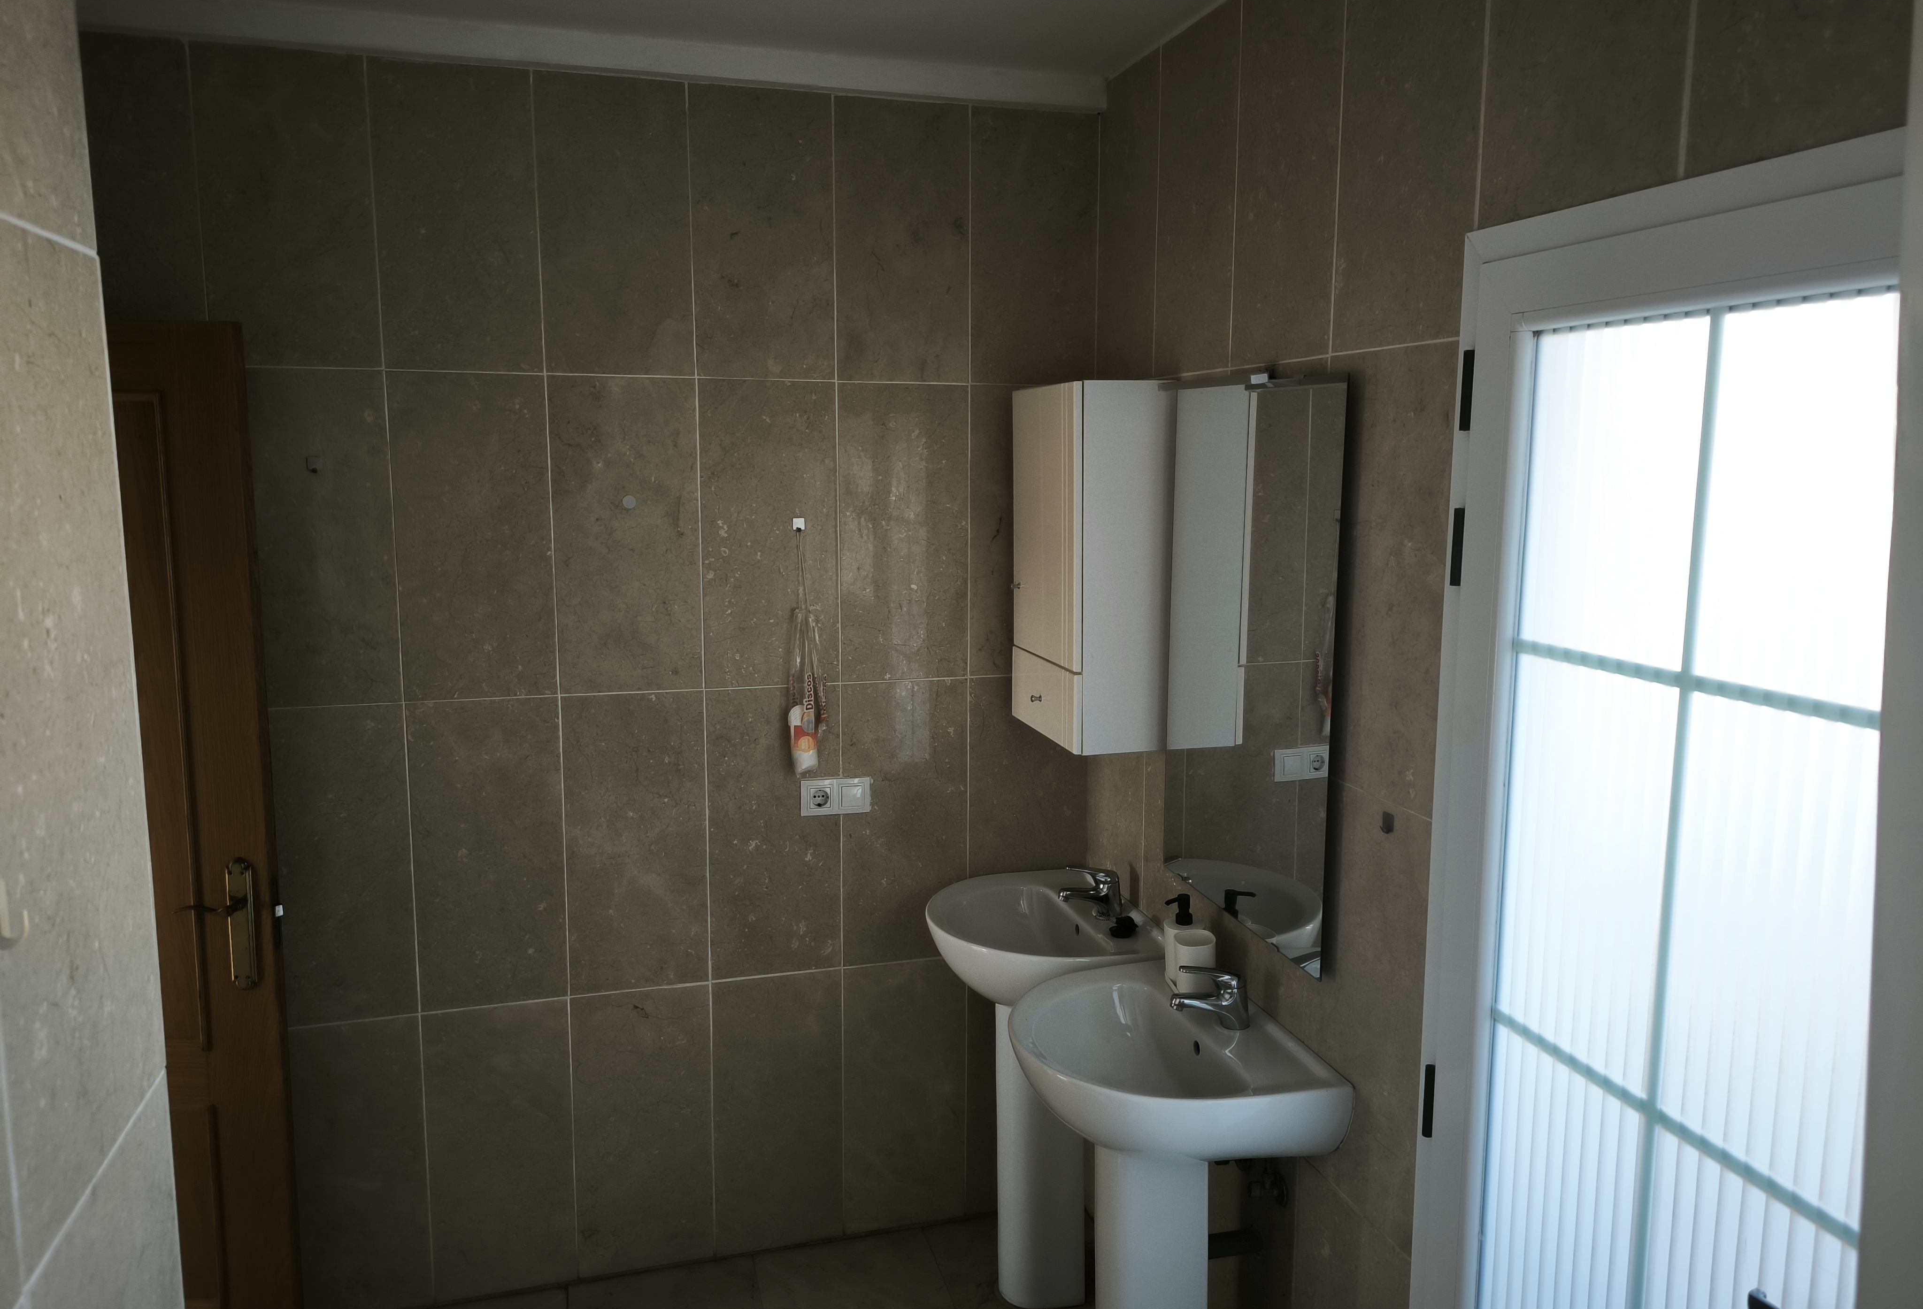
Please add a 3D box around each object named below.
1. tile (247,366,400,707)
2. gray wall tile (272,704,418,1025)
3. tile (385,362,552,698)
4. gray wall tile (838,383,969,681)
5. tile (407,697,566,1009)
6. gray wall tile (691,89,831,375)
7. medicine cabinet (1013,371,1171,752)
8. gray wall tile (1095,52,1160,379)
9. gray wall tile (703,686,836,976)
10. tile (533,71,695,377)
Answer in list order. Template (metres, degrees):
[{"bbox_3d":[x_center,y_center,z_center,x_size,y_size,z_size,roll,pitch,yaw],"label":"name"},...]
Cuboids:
[{"bbox_3d":[-1.274,-0.222,2.616,0.299,0.659,0.015,-2,9,-16],"label":"tile"},{"bbox_3d":[-1.246,0.419,2.644,0.288,0.639,0.010,-2,9,-16],"label":"gray wall tile"},{"bbox_3d":[-0.988,-0.233,2.703,0.297,0.658,0.015,-2,9,-16],"label":"tile"},{"bbox_3d":[-0.127,-0.266,2.950,0.299,0.659,0.015,-2,9,-16],"label":"gray wall tile"},{"bbox_3d":[-0.965,0.408,2.724,0.288,0.639,0.010,-2,9,-16],"label":"tile"},{"bbox_3d":[-0.411,-0.871,2.779,0.297,0.582,0.015,-2,9,-16],"label":"gray wall tile"},{"bbox_3d":[0.272,-0.191,2.787,0.213,0.720,0.385,-2,9,-16],"label":"medicine cabinet"},{"bbox_3d":[0.352,-0.900,2.825,0.015,0.636,0.319,-2,9,-16],"label":"gray wall tile"},{"bbox_3d":[-0.417,0.398,2.968,0.297,0.658,0.015,-2,9,-16],"label":"gray wall tile"},{"bbox_3d":[-0.679,-0.838,2.620,0.288,0.570,0.010,-2,9,-16],"label":"tile"}]

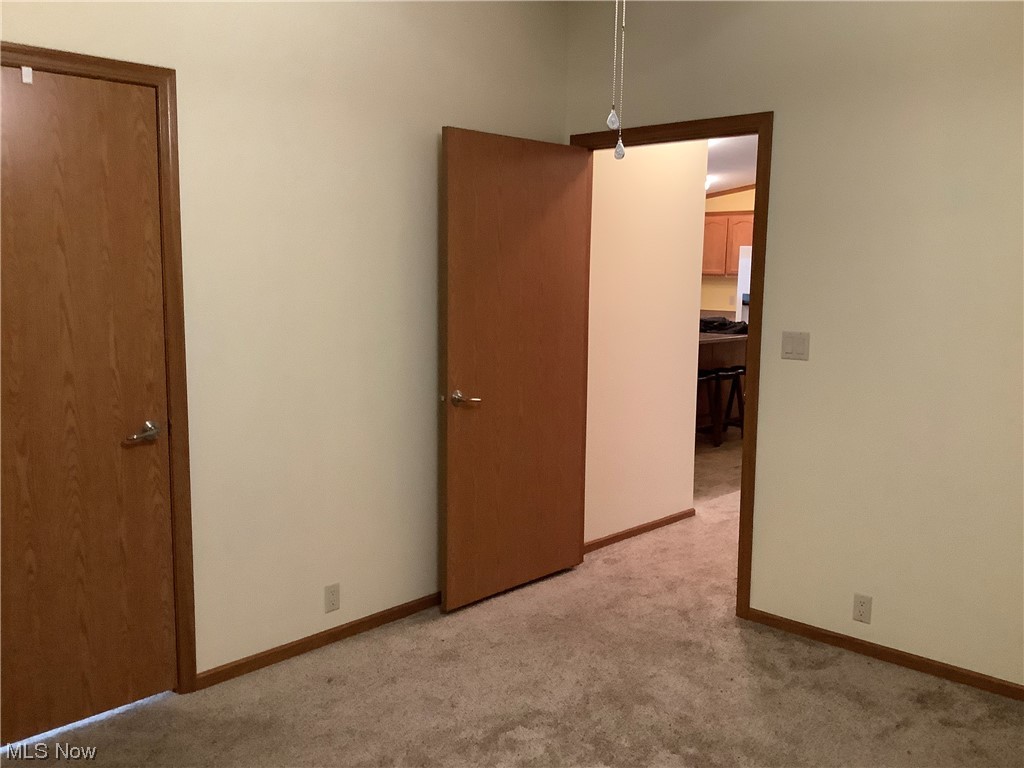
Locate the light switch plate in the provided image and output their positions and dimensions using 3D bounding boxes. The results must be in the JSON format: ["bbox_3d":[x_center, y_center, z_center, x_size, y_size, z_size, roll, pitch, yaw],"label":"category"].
[{"bbox_3d":[1.156,-0.154,3.736,0.118,0.116,0.012,8,10,43],"label":"light switch plate"}]

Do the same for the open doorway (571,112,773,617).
[{"bbox_3d":[0.704,-0.093,4.253,1.068,2.142,0.130,8,10,43],"label":"open doorway"}]

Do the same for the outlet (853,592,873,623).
[{"bbox_3d":[1.392,0.893,3.637,0.071,0.115,0.010,8,10,43],"label":"outlet"}]

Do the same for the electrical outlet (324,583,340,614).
[{"bbox_3d":[-0.721,0.862,3.686,0.010,0.115,0.071,8,10,43],"label":"electrical outlet"}]

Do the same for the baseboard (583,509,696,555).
[{"bbox_3d":[0.737,0.825,5.235,0.014,0.064,1.136,8,10,43],"label":"baseboard"}]

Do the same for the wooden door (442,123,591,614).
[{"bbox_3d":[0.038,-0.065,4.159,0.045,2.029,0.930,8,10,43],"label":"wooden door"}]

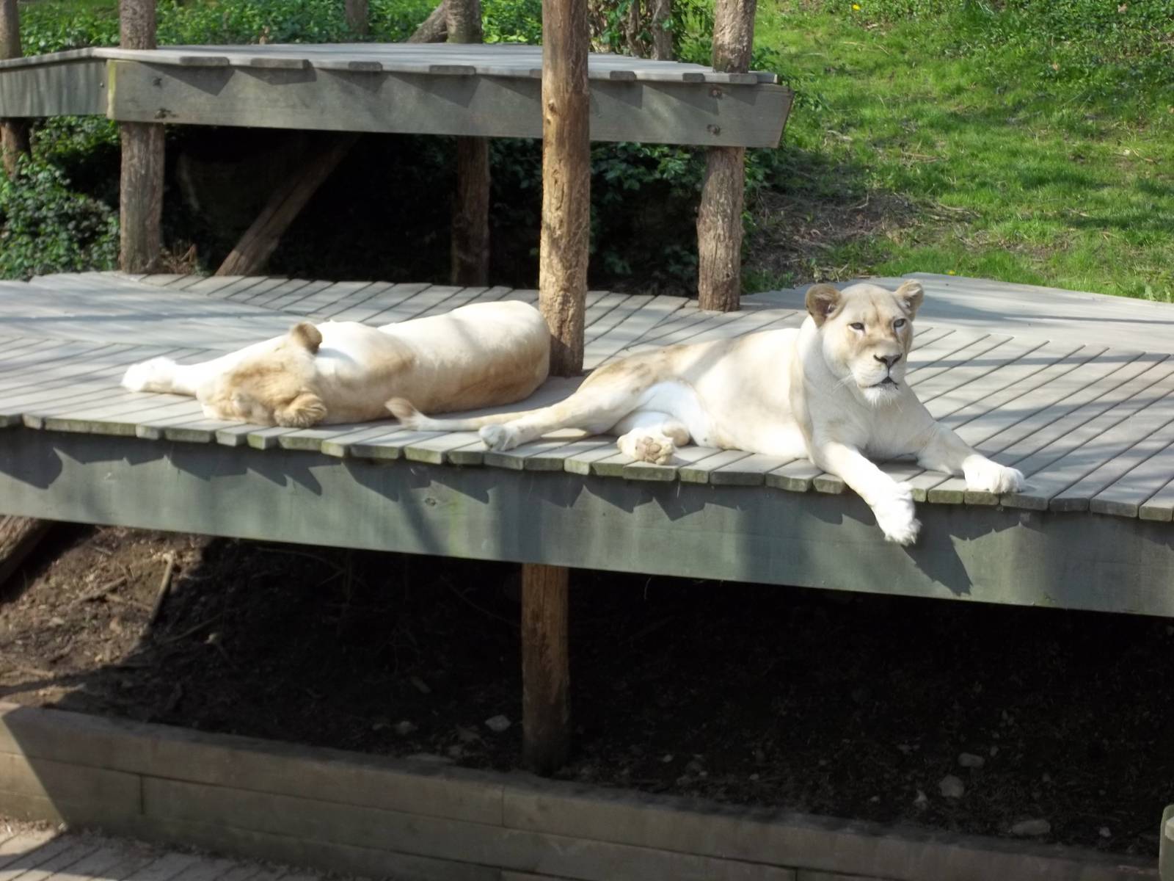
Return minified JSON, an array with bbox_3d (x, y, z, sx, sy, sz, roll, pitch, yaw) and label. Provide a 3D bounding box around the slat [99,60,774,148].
[{"bbox_3d":[-0.567,-1.338,12.911,2.792,0.248,0.043,3,12,12],"label":"slat"}]

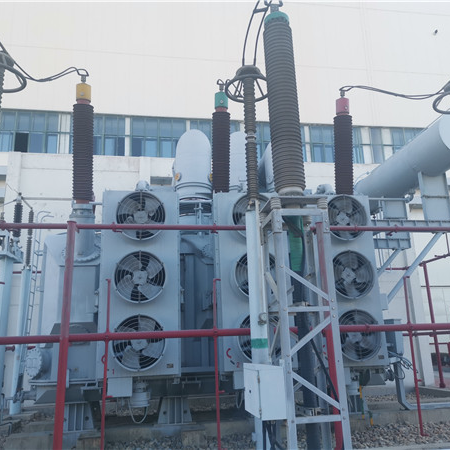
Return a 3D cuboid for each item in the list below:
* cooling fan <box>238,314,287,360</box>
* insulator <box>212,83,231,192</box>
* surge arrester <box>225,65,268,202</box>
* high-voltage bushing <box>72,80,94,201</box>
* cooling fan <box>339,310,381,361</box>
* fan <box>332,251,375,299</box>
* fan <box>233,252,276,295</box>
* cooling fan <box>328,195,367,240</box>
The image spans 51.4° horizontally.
[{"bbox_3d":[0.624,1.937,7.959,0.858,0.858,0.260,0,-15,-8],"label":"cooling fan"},{"bbox_3d":[-0.069,-1.914,10.514,0.400,3.051,0.400,0,-15,-8],"label":"insulator"},{"bbox_3d":[0.439,-1.487,7.447,0.810,2.363,0.810,0,-15,-8],"label":"surge arrester"},{"bbox_3d":[-3.049,-1.838,10.074,0.400,2.853,0.400,0,-15,-8],"label":"high-voltage bushing"},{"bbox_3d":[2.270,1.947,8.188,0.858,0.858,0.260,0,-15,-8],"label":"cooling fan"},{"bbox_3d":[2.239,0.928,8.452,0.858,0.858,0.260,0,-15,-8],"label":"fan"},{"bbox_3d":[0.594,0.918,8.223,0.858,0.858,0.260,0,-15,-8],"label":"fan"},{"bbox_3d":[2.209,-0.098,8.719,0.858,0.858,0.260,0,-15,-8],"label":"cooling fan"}]

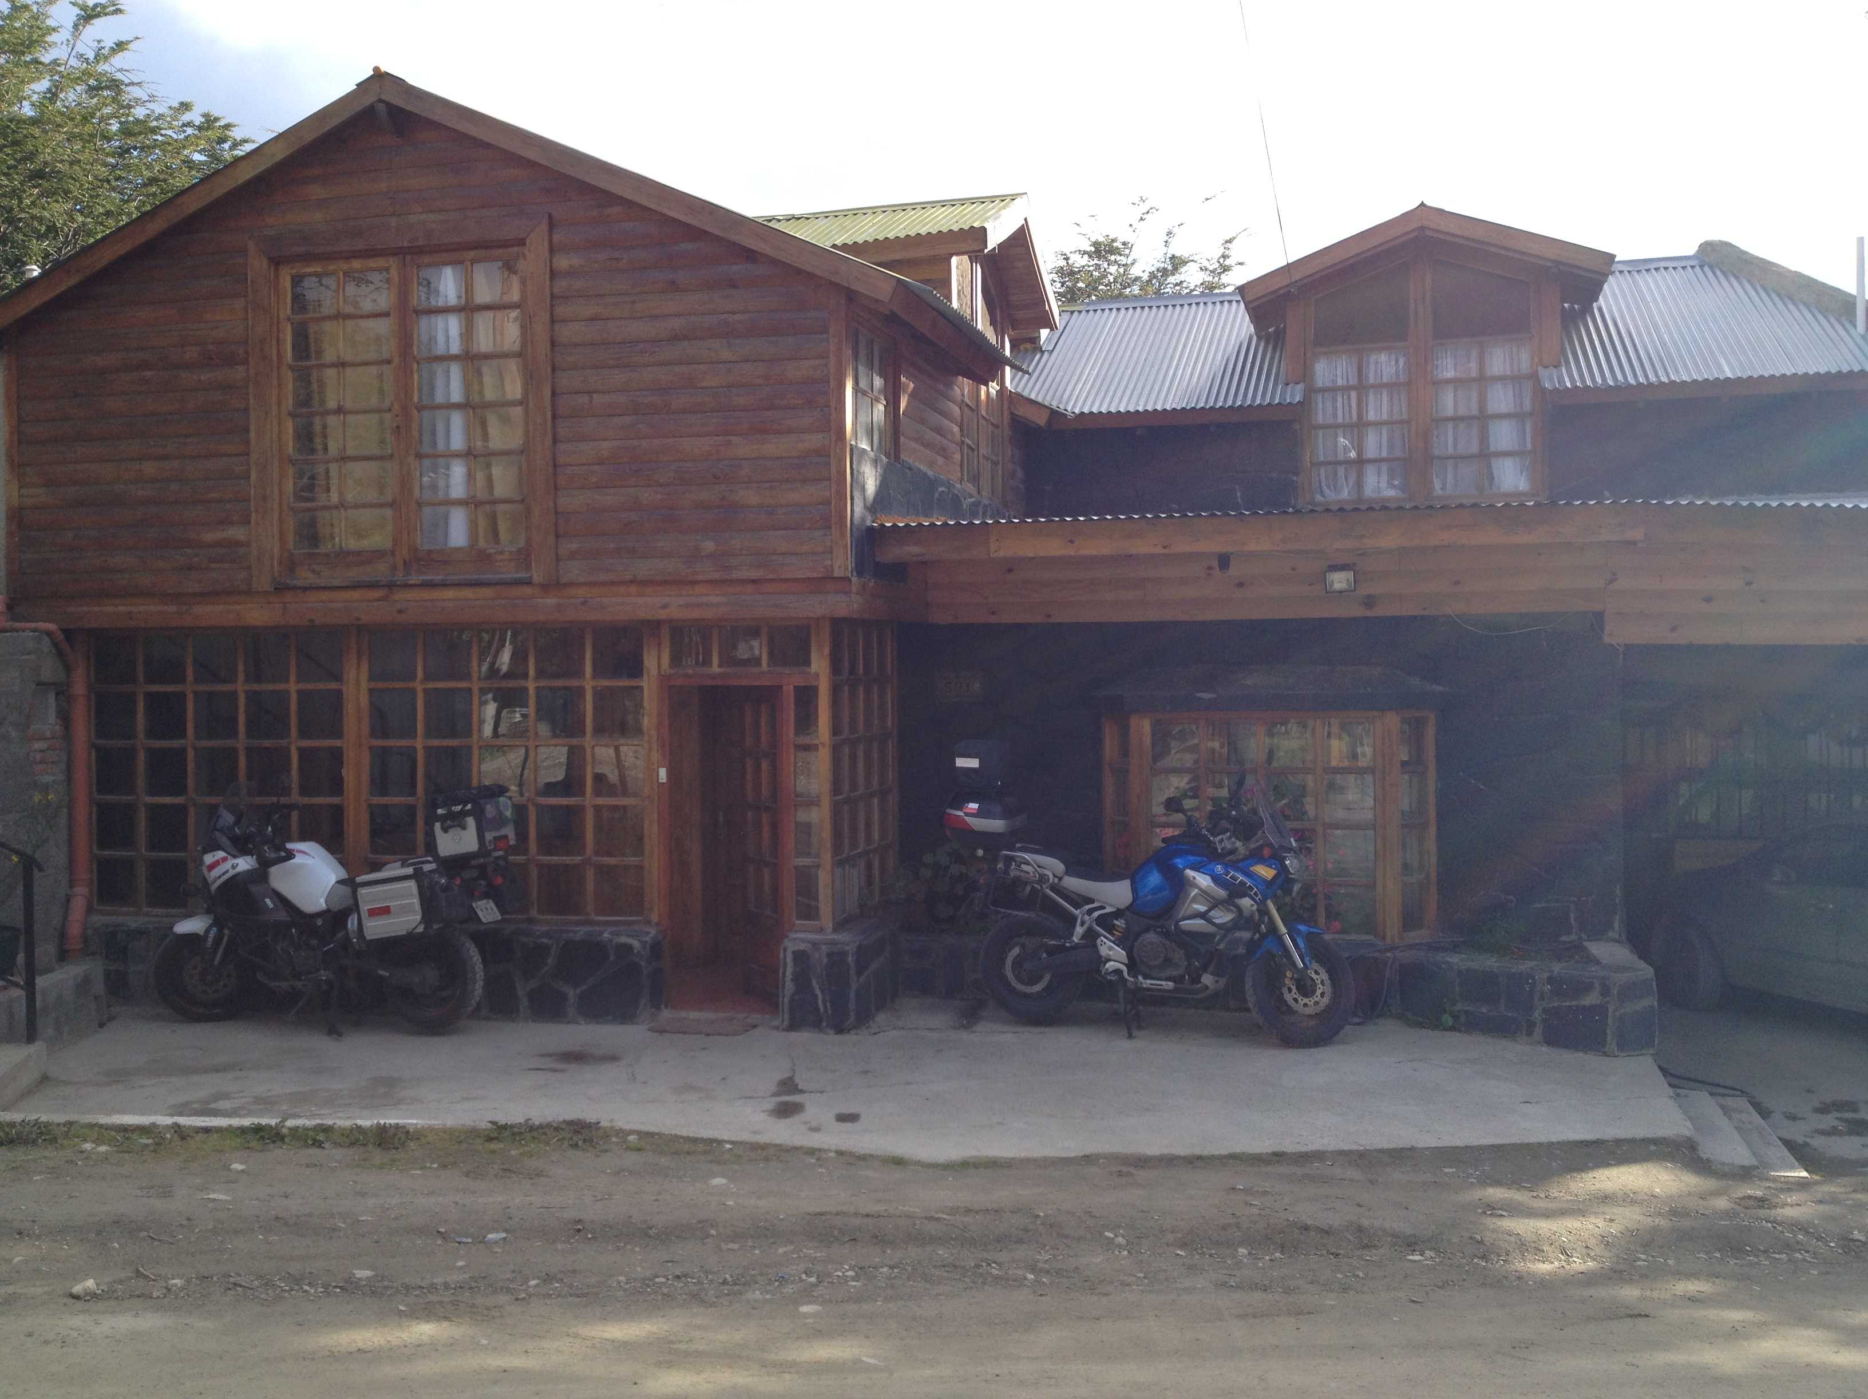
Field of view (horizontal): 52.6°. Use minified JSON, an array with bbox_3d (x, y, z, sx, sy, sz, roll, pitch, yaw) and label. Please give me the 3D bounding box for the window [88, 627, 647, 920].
[{"bbox_3d":[-3.521,0.443,11.575,3.835,1.768,0.120,0,0,15],"label":"window"}]

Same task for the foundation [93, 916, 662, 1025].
[{"bbox_3d":[-3.342,1.605,11.346,3.709,0.504,0.380,0,0,15],"label":"foundation"}]

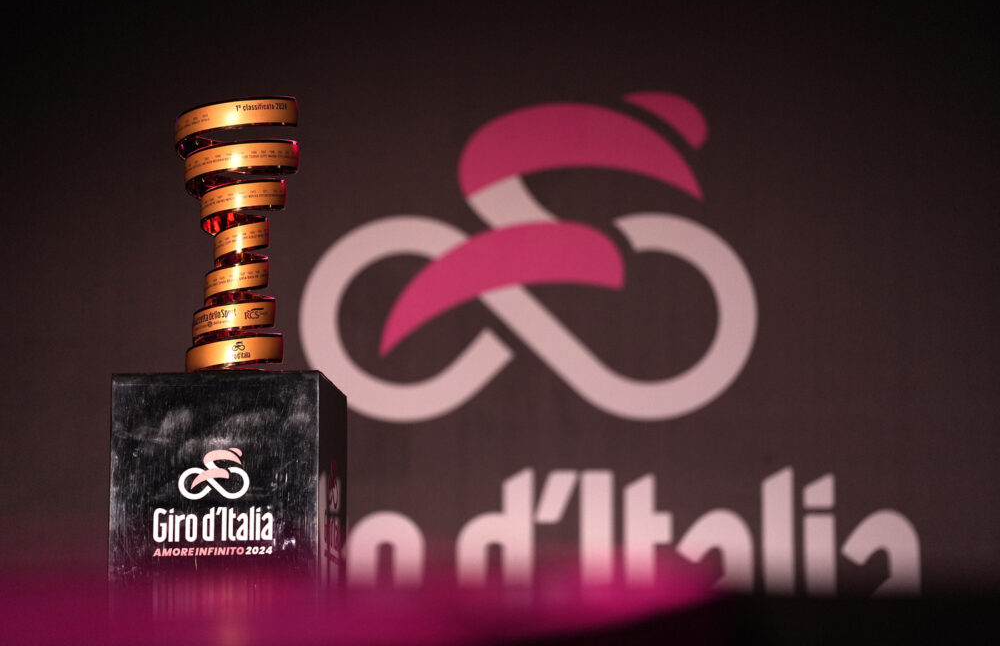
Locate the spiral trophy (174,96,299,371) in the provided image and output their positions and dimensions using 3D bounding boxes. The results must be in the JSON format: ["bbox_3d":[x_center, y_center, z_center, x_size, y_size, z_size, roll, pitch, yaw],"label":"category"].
[{"bbox_3d":[-0.493,-0.152,9.600,0.228,0.538,0.226,0,-7,-4],"label":"spiral trophy"}]

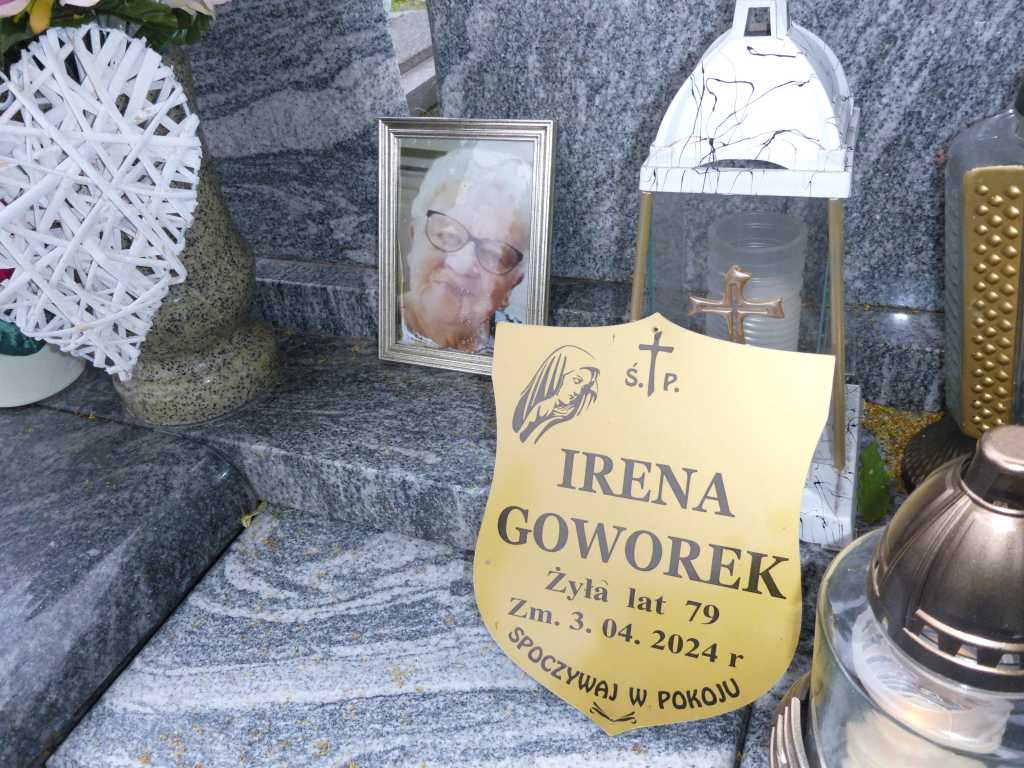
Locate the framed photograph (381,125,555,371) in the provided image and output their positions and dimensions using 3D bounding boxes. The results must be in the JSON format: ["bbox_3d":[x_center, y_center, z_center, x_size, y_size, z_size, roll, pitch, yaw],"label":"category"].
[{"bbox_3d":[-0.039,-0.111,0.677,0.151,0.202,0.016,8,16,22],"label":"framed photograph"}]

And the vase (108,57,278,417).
[{"bbox_3d":[-0.281,-0.119,0.653,0.144,0.270,0.144,8,36,22],"label":"vase"}]

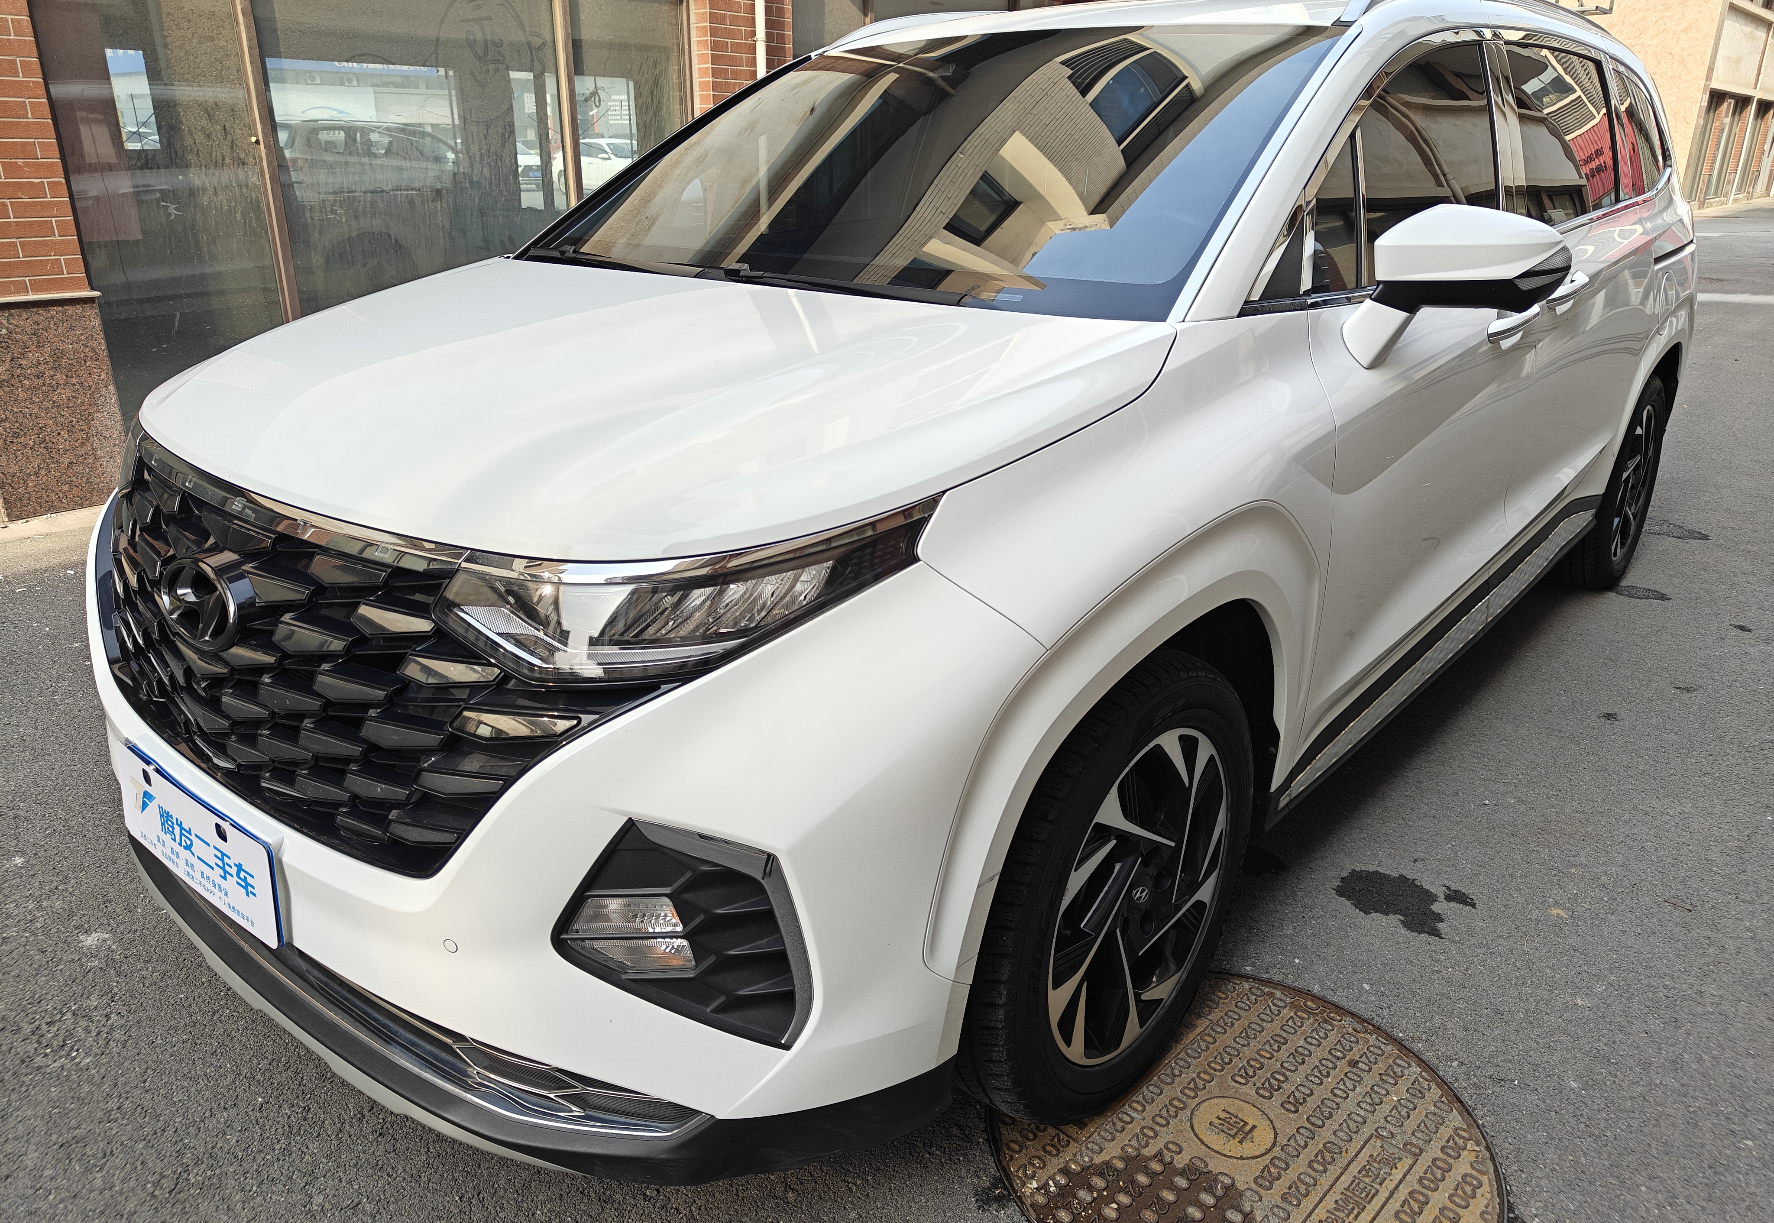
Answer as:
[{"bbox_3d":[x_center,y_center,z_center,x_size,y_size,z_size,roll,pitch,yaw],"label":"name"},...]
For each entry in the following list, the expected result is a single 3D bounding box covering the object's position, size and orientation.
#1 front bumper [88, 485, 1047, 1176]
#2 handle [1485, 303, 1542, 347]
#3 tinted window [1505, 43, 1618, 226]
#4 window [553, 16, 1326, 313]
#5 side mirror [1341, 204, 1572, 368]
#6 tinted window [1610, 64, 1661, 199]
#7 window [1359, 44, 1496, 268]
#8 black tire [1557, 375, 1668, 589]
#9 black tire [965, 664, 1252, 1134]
[{"bbox_3d":[-0.699,0.161,1.770,1.840,0.730,0.600,17,26,38],"label":"front bumper"},{"bbox_3d":[1.230,-0.559,2.400,0.060,0.060,0.310,17,26,38],"label":"handle"},{"bbox_3d":[1.590,-1.108,2.870,0.060,0.390,0.880,-3,13,43],"label":"tinted window"},{"bbox_3d":[-0.003,-0.857,2.253,1.520,0.140,1.030,17,53,38],"label":"window"},{"bbox_3d":[0.825,-0.472,1.797,0.280,0.235,0.200,17,26,38],"label":"side mirror"},{"bbox_3d":[2.124,-1.336,3.464,0.060,0.350,0.700,-3,14,40],"label":"tinted window"},{"bbox_3d":[0.961,-0.825,2.188,0.060,0.410,0.800,-3,13,43],"label":"window"},{"bbox_3d":[2.284,-0.439,3.969,0.235,0.700,0.705,17,26,38],"label":"black tire"},{"bbox_3d":[0.282,0.372,1.808,0.235,0.700,0.710,17,26,38],"label":"black tire"}]

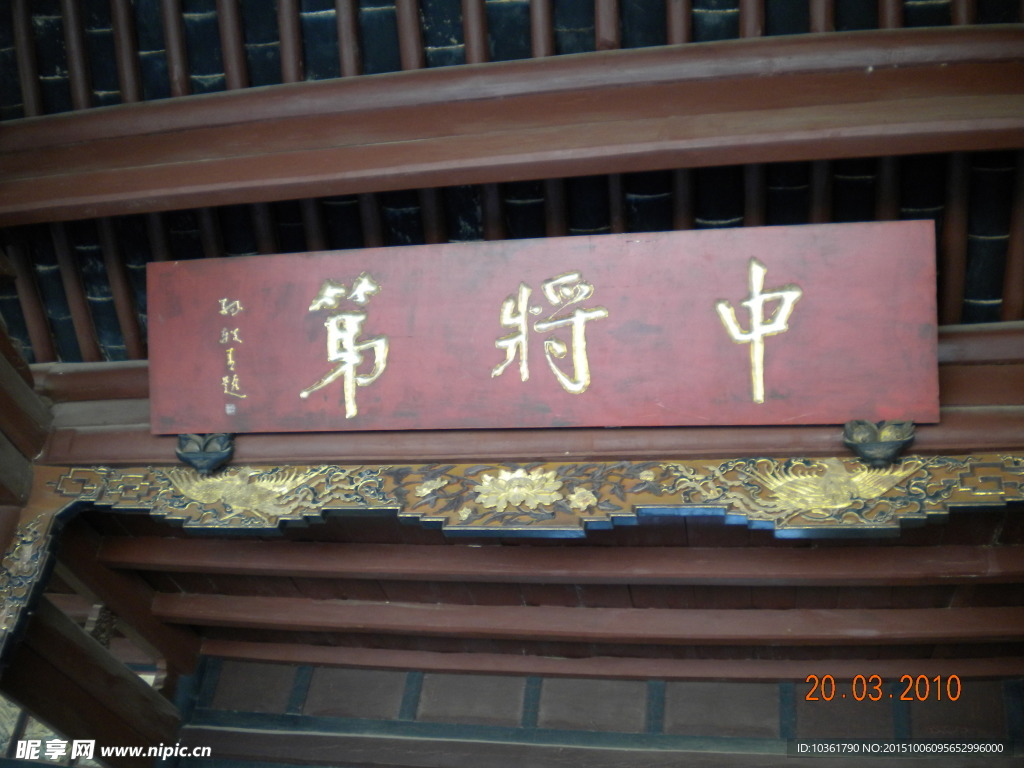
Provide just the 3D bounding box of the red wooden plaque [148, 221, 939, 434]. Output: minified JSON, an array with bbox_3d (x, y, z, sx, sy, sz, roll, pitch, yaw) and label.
[{"bbox_3d":[-0.001,-0.148,3.250,2.500,0.579,0.050,-1,0,13],"label":"red wooden plaque"}]

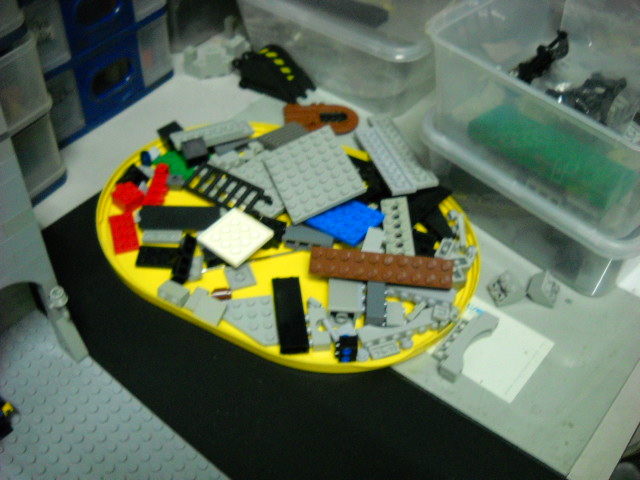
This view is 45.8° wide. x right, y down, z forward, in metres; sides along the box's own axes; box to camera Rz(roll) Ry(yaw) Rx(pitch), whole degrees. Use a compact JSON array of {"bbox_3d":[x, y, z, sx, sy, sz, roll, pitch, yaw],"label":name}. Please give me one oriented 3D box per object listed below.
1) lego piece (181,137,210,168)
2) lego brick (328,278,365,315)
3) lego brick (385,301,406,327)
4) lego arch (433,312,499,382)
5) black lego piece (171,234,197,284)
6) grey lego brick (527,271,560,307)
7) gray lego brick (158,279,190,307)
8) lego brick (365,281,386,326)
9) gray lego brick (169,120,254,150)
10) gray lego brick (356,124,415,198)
[{"bbox_3d":[-0.081,-0.058,0.492,0.016,0.010,0.016,-15,50,-17],"label":"lego piece"},{"bbox_3d":[0.015,0.033,0.429,0.021,0.008,0.024,3,47,-2],"label":"lego brick"},{"bbox_3d":[0.041,0.042,0.423,0.011,0.008,0.016,1,47,-3],"label":"lego brick"},{"bbox_3d":[0.079,0.057,0.415,0.017,0.008,0.046,31,57,23],"label":"lego arch"},{"bbox_3d":[-0.079,0.012,0.444,0.009,0.008,0.032,3,51,3],"label":"black lego piece"},{"bbox_3d":[0.131,0.029,0.442,0.016,0.011,0.016,23,50,17],"label":"grey lego brick"},{"bbox_3d":[-0.082,0.031,0.428,0.016,0.008,0.010,23,54,18],"label":"gray lego brick"},{"bbox_3d":[0.032,0.033,0.426,0.011,0.008,0.032,2,51,2],"label":"lego brick"},{"bbox_3d":[-0.073,-0.071,0.509,0.053,0.011,0.009,-17,52,-19],"label":"gray lego brick"},{"bbox_3d":[0.042,-0.053,0.499,0.016,0.005,0.064,-10,48,-19],"label":"gray lego brick"}]

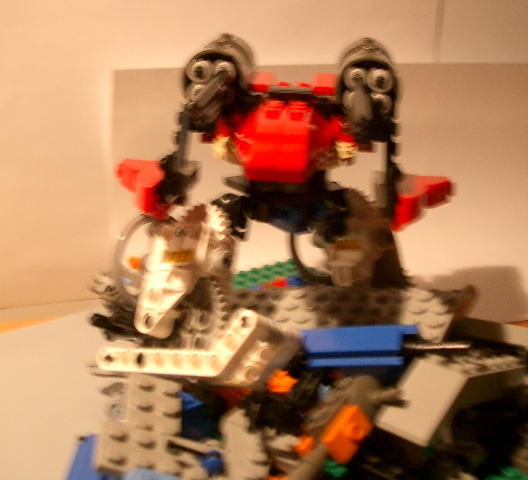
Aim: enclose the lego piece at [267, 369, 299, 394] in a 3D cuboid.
[{"bbox_3d":[0.006,0.044,0.282,0.009,0.008,0.009,2,18,0],"label":"lego piece"}]

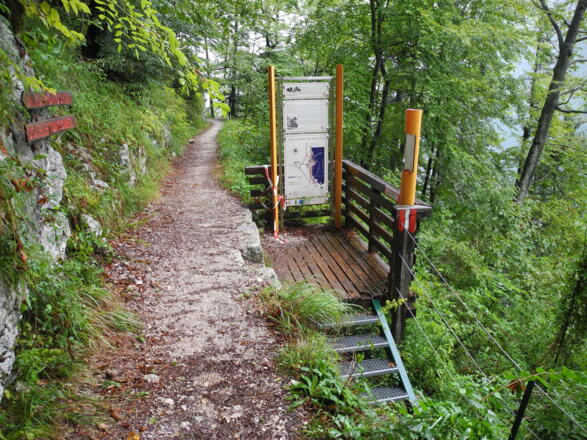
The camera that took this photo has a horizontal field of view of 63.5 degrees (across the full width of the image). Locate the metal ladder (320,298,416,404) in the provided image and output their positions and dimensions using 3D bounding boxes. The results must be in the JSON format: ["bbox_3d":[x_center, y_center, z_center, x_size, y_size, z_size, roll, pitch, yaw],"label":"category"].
[{"bbox_3d":[0.657,1.279,4.513,0.738,0.644,1.132,-5,18,-11],"label":"metal ladder"}]

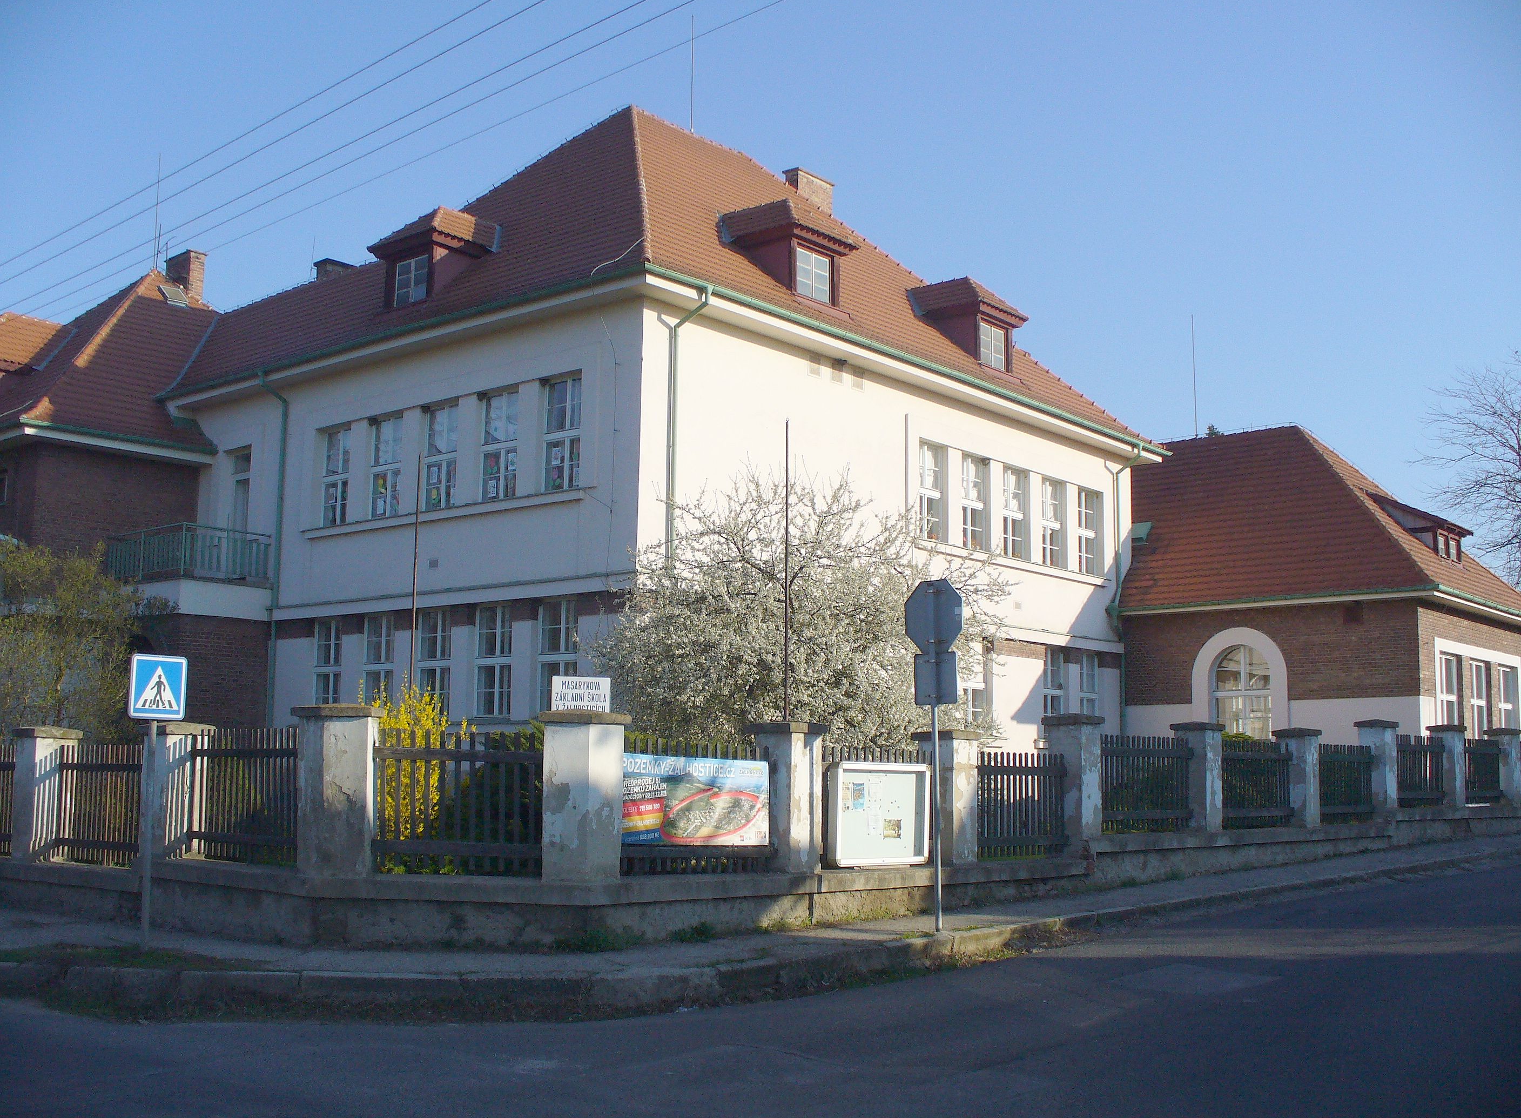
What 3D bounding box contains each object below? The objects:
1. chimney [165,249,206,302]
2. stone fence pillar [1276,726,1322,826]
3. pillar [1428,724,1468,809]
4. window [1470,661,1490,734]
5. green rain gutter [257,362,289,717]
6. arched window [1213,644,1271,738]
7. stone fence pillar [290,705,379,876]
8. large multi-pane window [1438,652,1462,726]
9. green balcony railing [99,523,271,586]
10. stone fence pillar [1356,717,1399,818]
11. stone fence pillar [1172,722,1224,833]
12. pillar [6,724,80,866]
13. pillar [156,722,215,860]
[{"bbox_3d":[-13.935,-6.724,39.308,1.060,1.220,0.460,-6,-10,40],"label":"chimney"},{"bbox_3d":[7.983,3.252,24.221,0.540,1.457,0.540,-6,-10,40],"label":"stone fence pillar"},{"bbox_3d":[12.154,3.675,28.881,0.540,1.447,0.540,-6,-10,40],"label":"pillar"},{"bbox_3d":[16.004,3.244,36.379,0.170,1.833,1.436,-6,-10,40],"label":"window"},{"bbox_3d":[-9.696,0.705,31.542,0.180,8.824,0.700,-6,-10,40],"label":"green rain gutter"},{"bbox_3d":[10.692,2.964,35.922,1.395,2.127,0.180,-6,-10,40],"label":"arched window"},{"bbox_3d":[-3.723,2.031,14.349,0.660,1.517,0.600,1,-8,0],"label":"stone fence pillar"},{"bbox_3d":[14.682,2.974,34.826,0.170,1.908,1.463,-6,-10,40],"label":"large multi-pane window"},{"bbox_3d":[-11.373,0.030,32.228,2.950,1.020,1.900,-6,-10,40],"label":"green balcony railing"},{"bbox_3d":[10.047,3.372,26.574,0.540,1.482,0.540,-6,-10,40],"label":"stone fence pillar"},{"bbox_3d":[6.178,3.059,22.958,0.570,1.543,0.570,-6,-10,41],"label":"stone fence pillar"},{"bbox_3d":[-7.301,2.401,16.701,0.510,1.360,0.510,-6,-10,40],"label":"pillar"},{"bbox_3d":[-6.036,2.380,16.795,0.560,1.395,0.560,-6,-10,40],"label":"pillar"}]

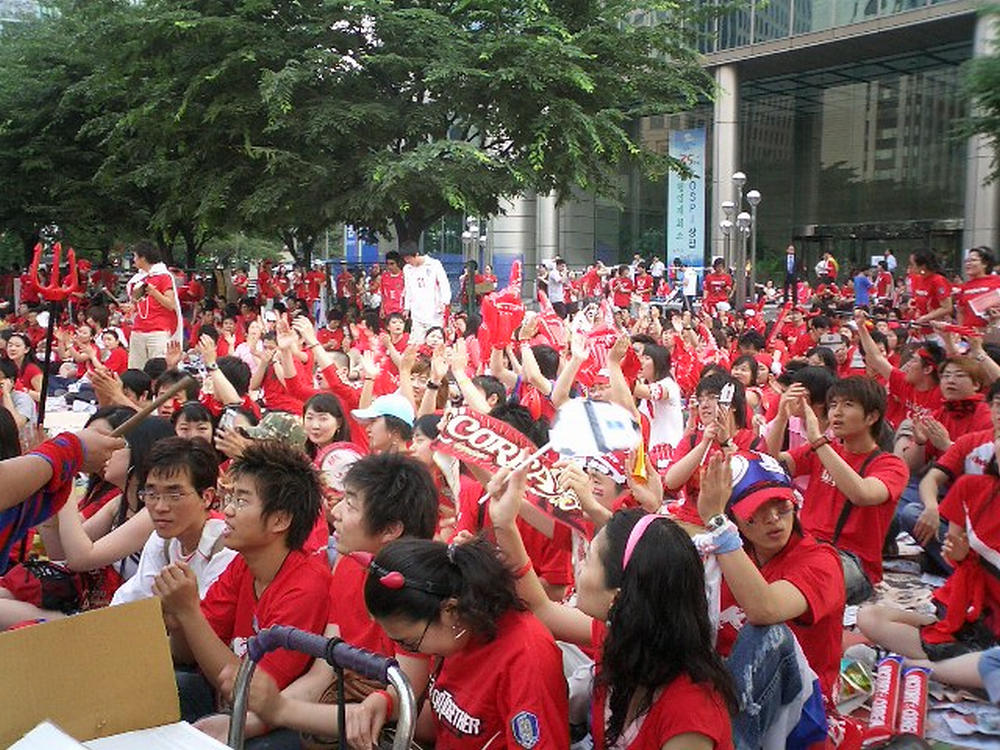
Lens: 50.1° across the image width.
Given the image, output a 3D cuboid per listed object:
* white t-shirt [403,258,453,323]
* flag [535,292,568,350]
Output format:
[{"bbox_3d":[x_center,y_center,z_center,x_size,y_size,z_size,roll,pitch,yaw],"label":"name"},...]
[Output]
[{"bbox_3d":[-0.827,-0.964,12.200,0.560,0.780,0.320,2,6,20],"label":"white t-shirt"},{"bbox_3d":[0.332,-0.339,6.900,0.240,0.400,0.140,-1,5,-10],"label":"flag"}]

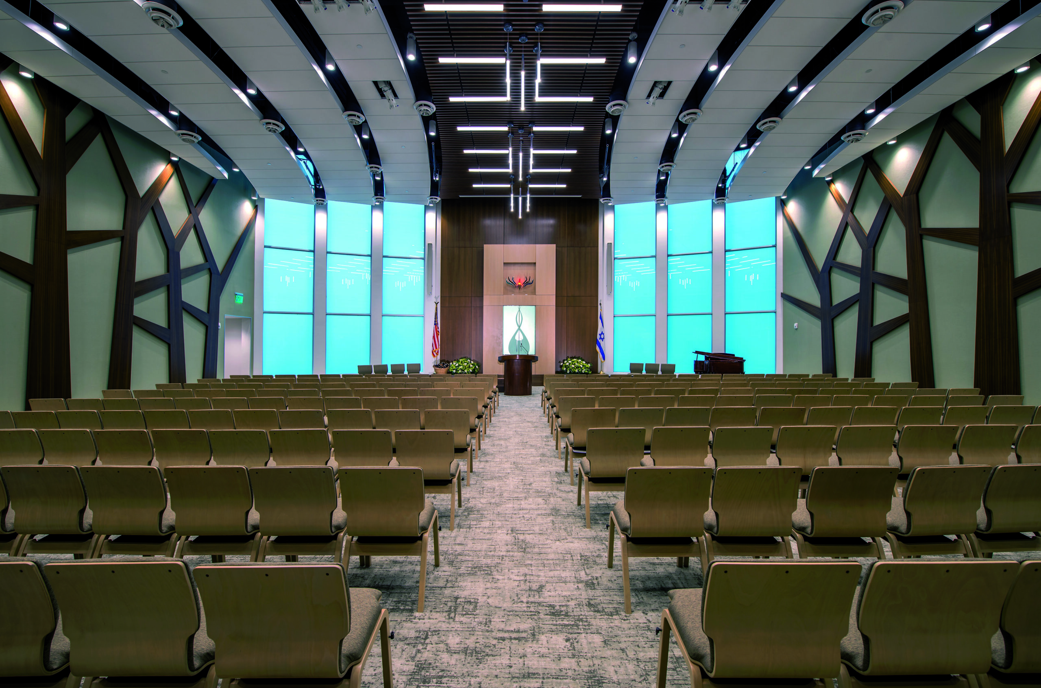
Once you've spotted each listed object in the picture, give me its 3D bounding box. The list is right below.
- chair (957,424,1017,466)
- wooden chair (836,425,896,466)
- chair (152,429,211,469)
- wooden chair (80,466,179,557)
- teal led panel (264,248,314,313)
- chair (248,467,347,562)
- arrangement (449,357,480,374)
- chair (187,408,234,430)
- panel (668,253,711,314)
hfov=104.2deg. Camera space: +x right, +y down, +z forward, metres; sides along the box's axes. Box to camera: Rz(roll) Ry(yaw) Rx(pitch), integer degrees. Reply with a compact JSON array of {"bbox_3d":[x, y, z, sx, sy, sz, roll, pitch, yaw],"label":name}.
[{"bbox_3d":[3.956,1.109,3.661,0.500,0.830,0.550,0,0,-3],"label":"chair"},{"bbox_3d":[2.917,1.109,3.636,0.500,0.830,0.550,0,0,-2],"label":"wooden chair"},{"bbox_3d":[-2.808,1.109,3.585,0.500,0.830,0.550,0,0,3],"label":"chair"},{"bbox_3d":[-2.292,1.108,2.572,0.500,0.830,0.550,0,0,3],"label":"wooden chair"},{"bbox_3d":[-7.840,-2.155,13.780,1.470,2.150,0.080,0,0,-30],"label":"teal led panel"},{"bbox_3d":[-1.305,1.123,2.560,0.515,0.835,0.550,0,0,0],"label":"chair"},{"bbox_3d":[-2.070,0.800,15.050,1.100,0.640,0.650,0,0,0],"label":"arrangement"},{"bbox_3d":[-3.310,1.123,4.580,0.515,0.835,0.550,0,0,2],"label":"chair"},{"bbox_3d":[6.110,-2.155,14.650,1.460,2.150,0.080,0,0,25],"label":"panel"}]

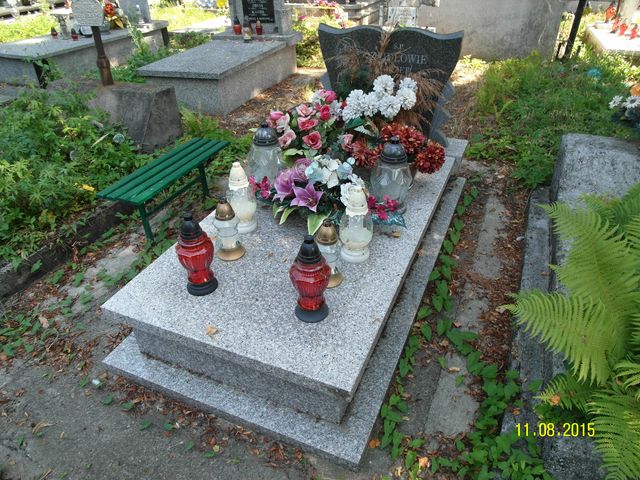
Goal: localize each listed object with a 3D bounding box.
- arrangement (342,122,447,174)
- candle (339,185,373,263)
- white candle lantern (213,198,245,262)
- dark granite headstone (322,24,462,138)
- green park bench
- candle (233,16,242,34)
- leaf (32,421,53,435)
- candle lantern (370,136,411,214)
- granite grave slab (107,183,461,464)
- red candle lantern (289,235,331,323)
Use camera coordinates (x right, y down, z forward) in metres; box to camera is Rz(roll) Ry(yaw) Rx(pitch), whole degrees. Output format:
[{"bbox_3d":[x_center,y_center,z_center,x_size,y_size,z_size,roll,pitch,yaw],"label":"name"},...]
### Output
[{"bbox_3d":[0.365,-0.466,2.275,0.495,0.267,0.238,12,38,21],"label":"arrangement"},{"bbox_3d":[0.135,-0.066,1.668,0.129,0.319,0.129,-2,34,1],"label":"candle"},{"bbox_3d":[-0.376,-0.049,1.814,0.117,0.259,0.117,12,38,21],"label":"white candle lantern"},{"bbox_3d":[0.392,-0.902,2.611,0.796,0.633,0.113,12,37,20],"label":"dark granite headstone"},{"bbox_3d":[-0.912,-0.343,2.803,0.280,0.269,0.895,12,37,21],"label":"green park bench"},{"bbox_3d":[-1.001,-2.596,5.373,0.097,0.198,0.097,12,37,21],"label":"candle"},{"bbox_3d":[-0.950,0.643,1.527,0.067,0.012,0.033,-21,39,-24],"label":"leaf"},{"bbox_3d":[0.319,-0.300,1.981,0.188,0.336,0.188,12,37,21],"label":"candle lantern"},{"bbox_3d":[0.040,-0.056,2.239,1.079,0.255,2.054,12,38,21],"label":"granite grave slab"},{"bbox_3d":[-0.033,0.119,1.412,0.136,0.316,0.136,-2,34,1],"label":"red candle lantern"}]

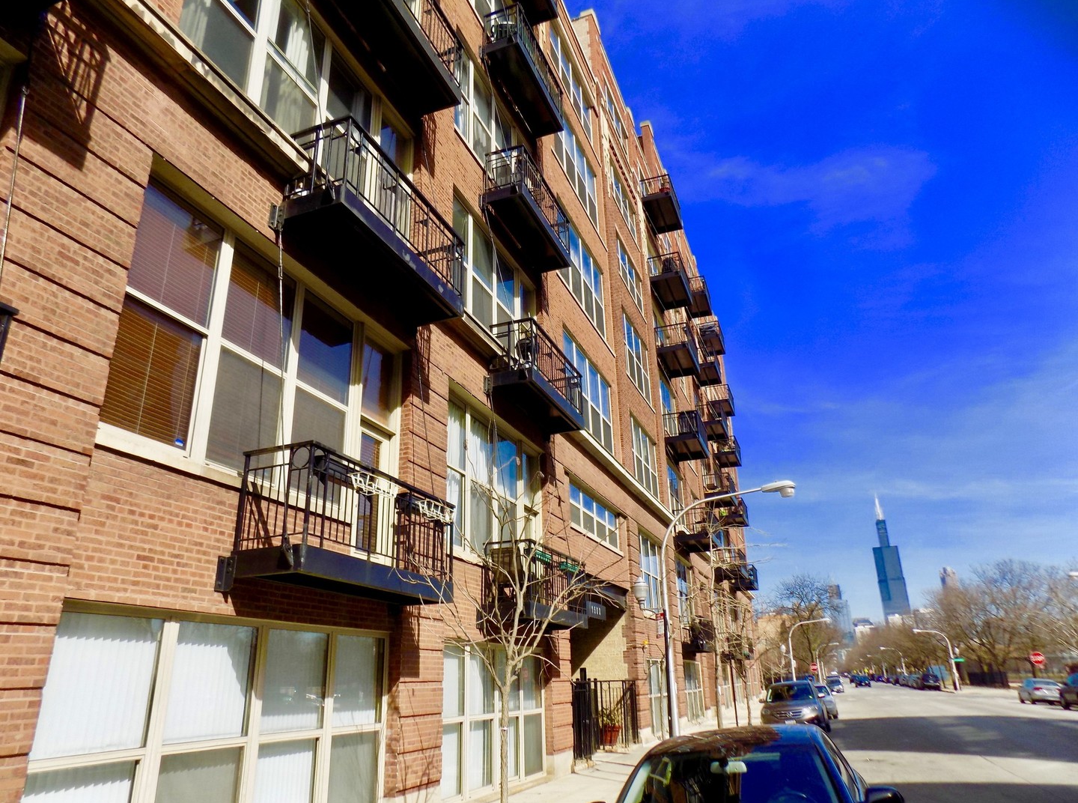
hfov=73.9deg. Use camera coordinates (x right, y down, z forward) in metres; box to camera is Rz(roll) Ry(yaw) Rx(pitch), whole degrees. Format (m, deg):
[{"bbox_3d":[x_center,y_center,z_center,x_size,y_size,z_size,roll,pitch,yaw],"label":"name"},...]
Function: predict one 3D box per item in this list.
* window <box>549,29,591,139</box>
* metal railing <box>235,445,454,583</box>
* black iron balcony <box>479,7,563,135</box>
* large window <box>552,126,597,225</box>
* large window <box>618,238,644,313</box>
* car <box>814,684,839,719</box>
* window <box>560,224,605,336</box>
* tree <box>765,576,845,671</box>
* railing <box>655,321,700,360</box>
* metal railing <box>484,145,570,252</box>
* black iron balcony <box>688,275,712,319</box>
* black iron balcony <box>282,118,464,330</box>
[{"bbox_3d":[1.091,-10.683,24.112,0.170,2.150,4.400,-10,-23,19],"label":"window"},{"bbox_3d":[-2.062,1.461,8.398,0.877,1.070,3.082,-10,-23,19],"label":"metal railing"},{"bbox_3d":[-0.312,-8.181,18.052,0.893,1.279,3.199,-10,-23,19],"label":"black iron balcony"},{"bbox_3d":[1.222,-7.863,23.733,0.150,2.488,4.761,-9,-23,19],"label":"large window"},{"bbox_3d":[3.765,-5.102,29.650,0.160,1.846,4.441,-10,-23,19],"label":"large window"},{"bbox_3d":[13.077,14.073,33.746,1.800,1.460,4.600,-10,-23,19],"label":"car"},{"bbox_3d":[1.313,-3.763,21.521,0.120,2.640,4.580,-10,-23,19],"label":"window"},{"bbox_3d":[29.983,25.805,79.909,8.600,12.900,8.600,-10,-23,19],"label":"tree"},{"bbox_3d":[6.381,-2.344,32.841,1.370,1.050,2.970,-10,-23,19],"label":"railing"},{"bbox_3d":[-0.171,-4.307,16.132,0.800,1.050,2.970,-10,-23,19],"label":"metal railing"},{"bbox_3d":[10.068,-6.563,45.639,1.418,1.272,2.967,-9,-23,19],"label":"black iron balcony"},{"bbox_3d":[-2.076,-2.274,9.805,0.810,1.260,2.990,-10,-23,19],"label":"black iron balcony"}]

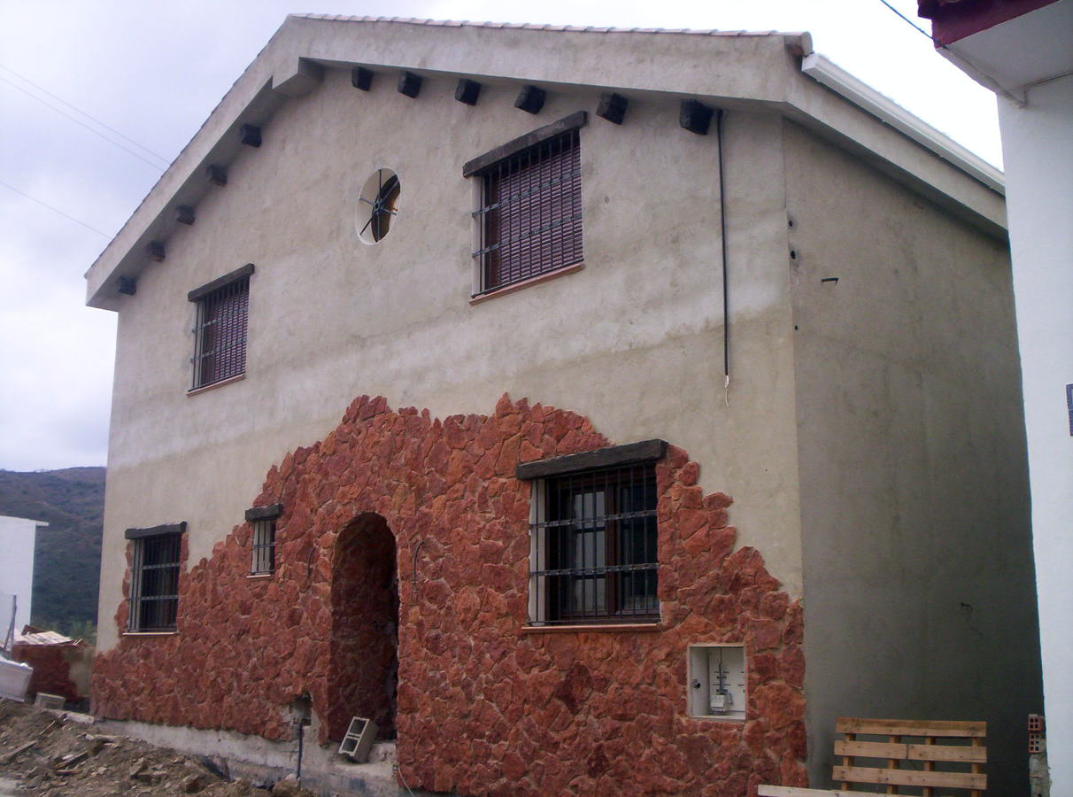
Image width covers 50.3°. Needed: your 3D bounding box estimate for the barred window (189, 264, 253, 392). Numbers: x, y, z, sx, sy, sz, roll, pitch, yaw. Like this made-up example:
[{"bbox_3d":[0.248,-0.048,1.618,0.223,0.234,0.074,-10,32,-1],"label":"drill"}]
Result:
[{"bbox_3d":[-3.860,-0.842,14.129,0.250,1.341,1.503,11,-17,-42],"label":"barred window"}]

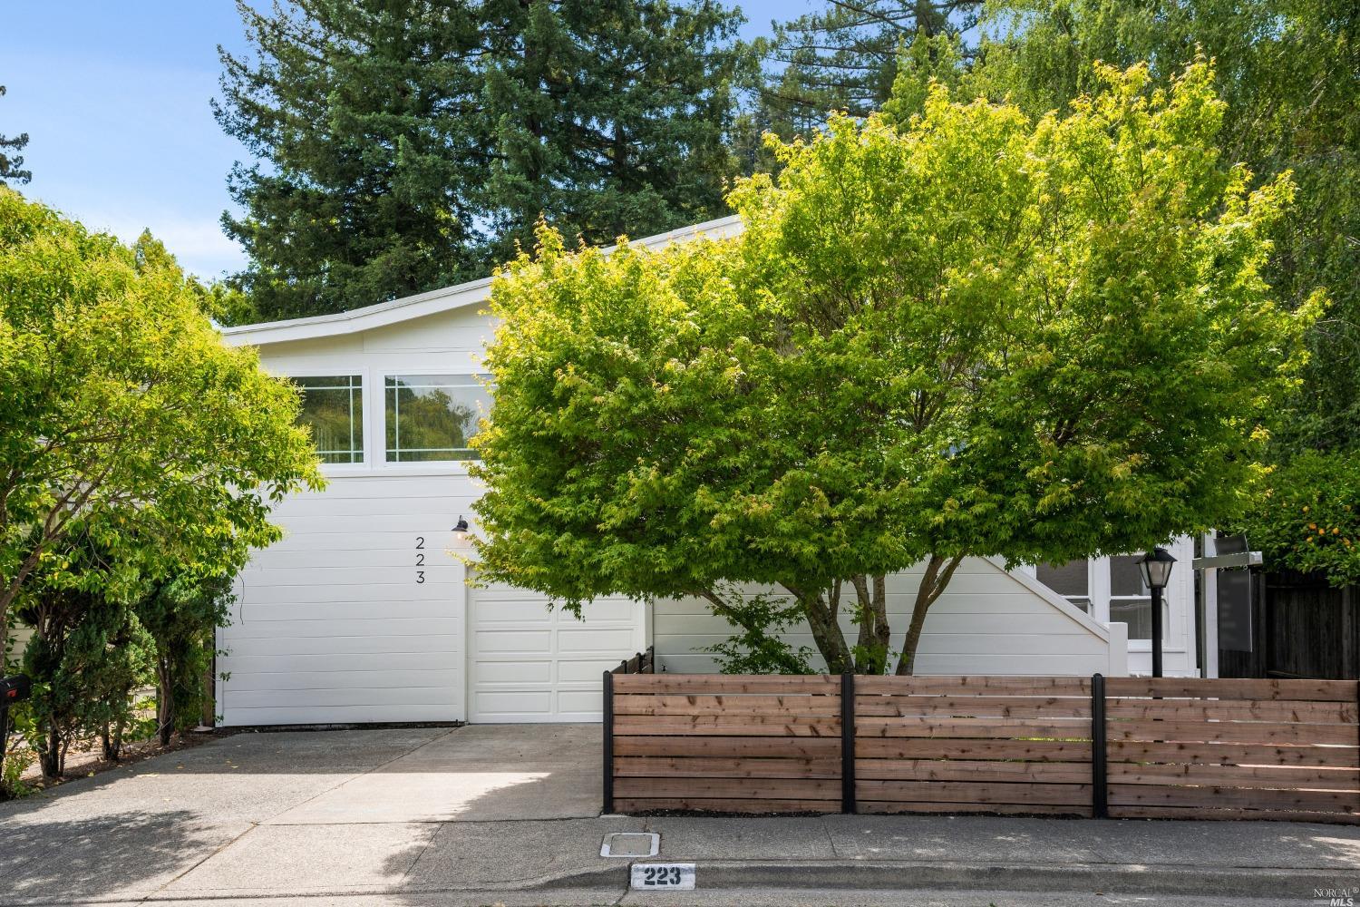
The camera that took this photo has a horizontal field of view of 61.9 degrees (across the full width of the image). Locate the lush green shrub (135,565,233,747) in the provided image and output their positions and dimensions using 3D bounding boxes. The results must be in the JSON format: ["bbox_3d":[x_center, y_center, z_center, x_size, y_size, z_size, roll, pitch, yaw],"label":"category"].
[{"bbox_3d":[-5.900,2.360,13.500,1.150,2.200,1.100,0,-1,0],"label":"lush green shrub"}]

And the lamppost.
[{"bbox_3d":[3.850,1.670,9.150,0.250,1.840,0.250,0,-1,0],"label":"lamppost"}]

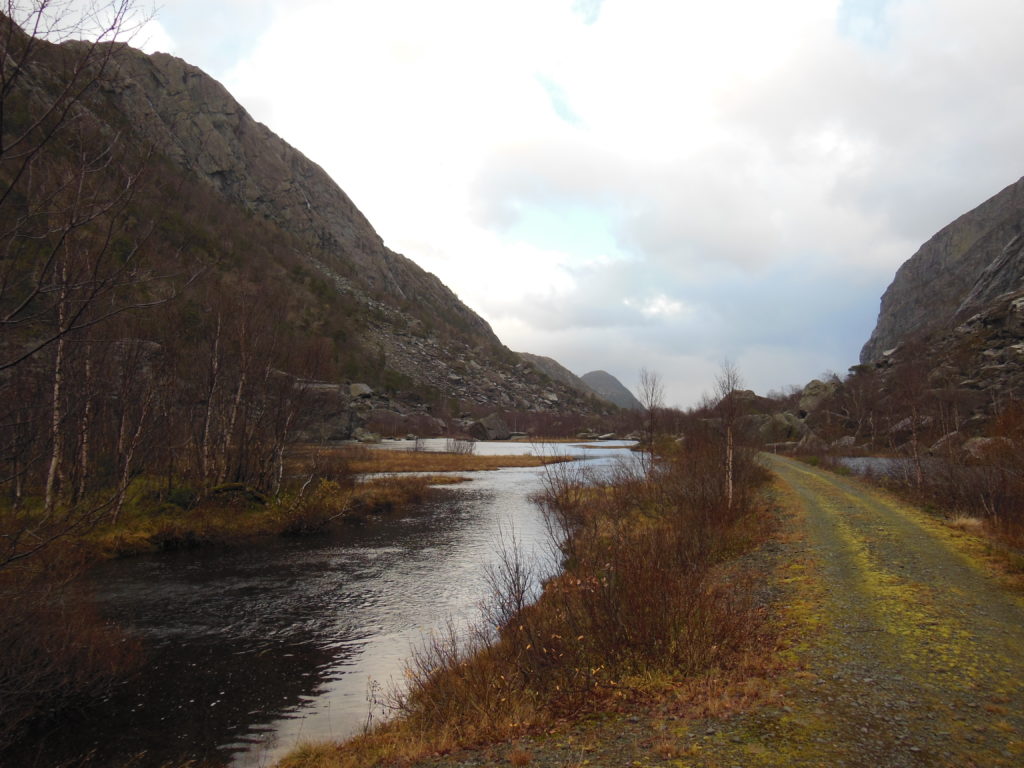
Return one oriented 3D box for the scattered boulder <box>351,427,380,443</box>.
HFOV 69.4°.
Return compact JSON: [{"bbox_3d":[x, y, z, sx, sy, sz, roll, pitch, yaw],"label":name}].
[{"bbox_3d":[-16.443,5.668,83.000,3.270,1.760,2.600,1,-3,-11],"label":"scattered boulder"}]

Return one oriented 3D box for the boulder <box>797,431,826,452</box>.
[{"bbox_3d":[22.275,4.277,55.000,2.160,1.600,1.900,-1,-3,22],"label":"boulder"}]

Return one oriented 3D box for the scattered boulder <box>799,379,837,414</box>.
[{"bbox_3d":[25.613,1.048,62.000,3.090,2.960,2.800,-1,-3,22],"label":"scattered boulder"}]

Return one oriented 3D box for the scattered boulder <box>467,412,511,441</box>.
[{"bbox_3d":[-2.924,5.287,92.000,5.310,3.410,4.600,0,-3,-2],"label":"scattered boulder"}]

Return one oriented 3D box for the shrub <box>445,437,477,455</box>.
[{"bbox_3d":[-3.970,4.740,57.000,2.390,1.360,2.390,0,-3,-4],"label":"shrub"}]

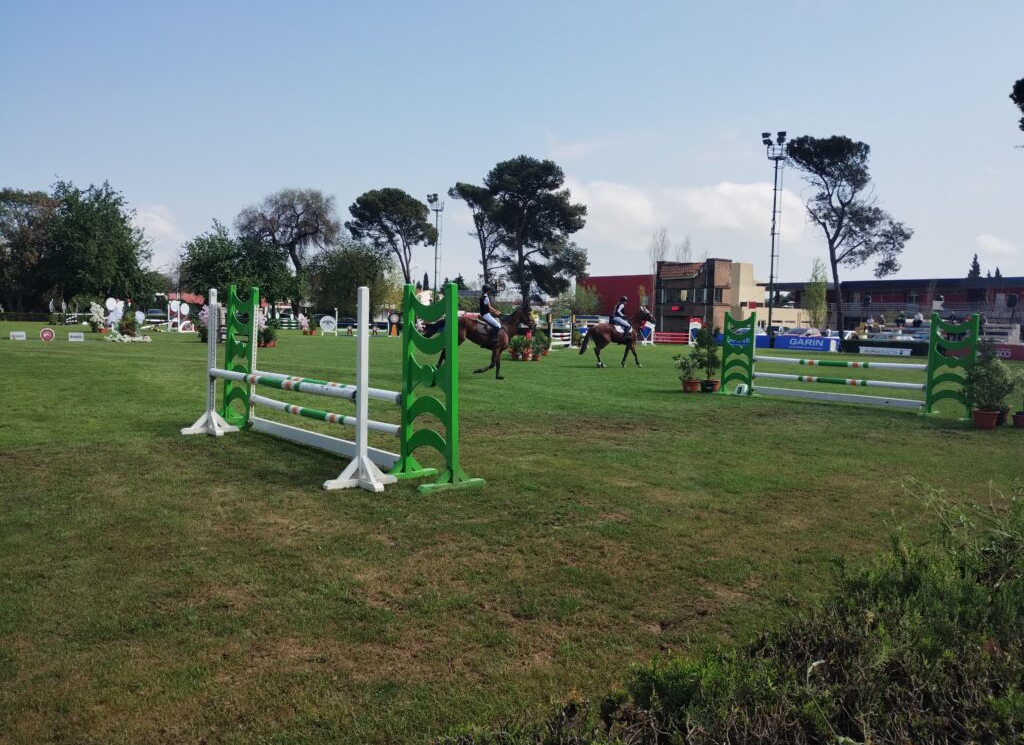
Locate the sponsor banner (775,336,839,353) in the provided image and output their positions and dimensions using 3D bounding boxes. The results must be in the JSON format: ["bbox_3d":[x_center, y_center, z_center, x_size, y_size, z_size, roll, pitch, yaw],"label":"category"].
[{"bbox_3d":[19.111,-1.884,53.875,4.292,0.880,0.120,5,5,42],"label":"sponsor banner"}]

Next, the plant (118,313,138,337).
[{"bbox_3d":[-20.686,-2.582,44.743,0.980,1.280,0.980,0,4,-25],"label":"plant"}]

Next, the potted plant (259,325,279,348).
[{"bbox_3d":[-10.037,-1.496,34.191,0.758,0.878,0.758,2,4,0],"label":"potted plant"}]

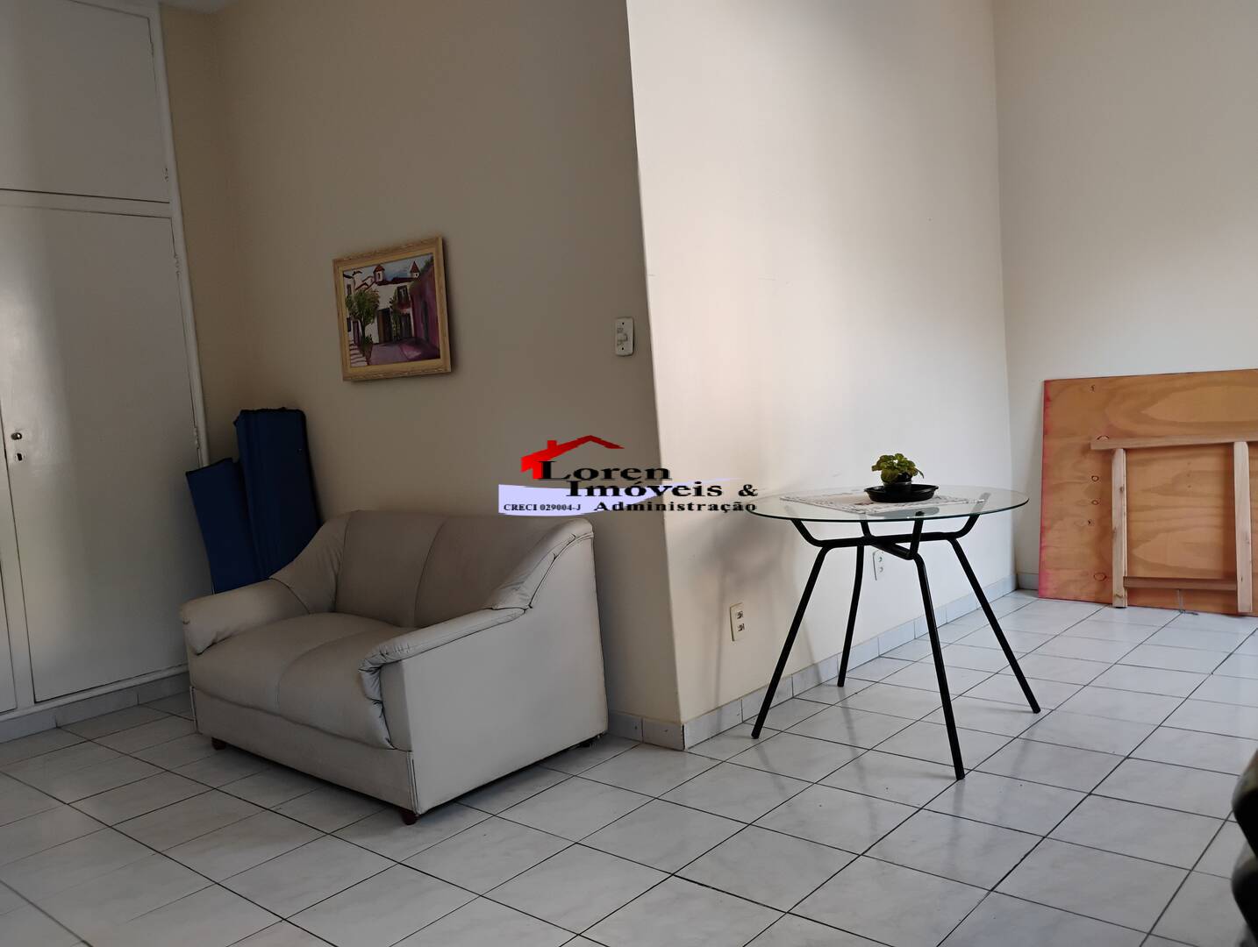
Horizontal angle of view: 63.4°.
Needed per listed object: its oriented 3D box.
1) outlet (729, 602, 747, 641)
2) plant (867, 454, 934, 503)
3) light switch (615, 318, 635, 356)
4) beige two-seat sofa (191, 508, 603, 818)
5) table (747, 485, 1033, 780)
[{"bbox_3d":[0.374,0.502,3.450,0.012,0.117,0.073,-1,6,42],"label":"outlet"},{"bbox_3d":[0.875,0.008,3.282,0.232,0.146,0.232,-3,4,15],"label":"plant"},{"bbox_3d":[-0.015,-0.429,3.199,0.072,0.118,0.013,-1,6,42],"label":"light switch"},{"bbox_3d":[-0.871,0.578,3.562,1.370,0.785,0.810,0,6,42],"label":"beige two-seat sofa"},{"bbox_3d":[0.865,0.468,3.392,0.905,0.762,0.905,-1,6,41],"label":"table"}]

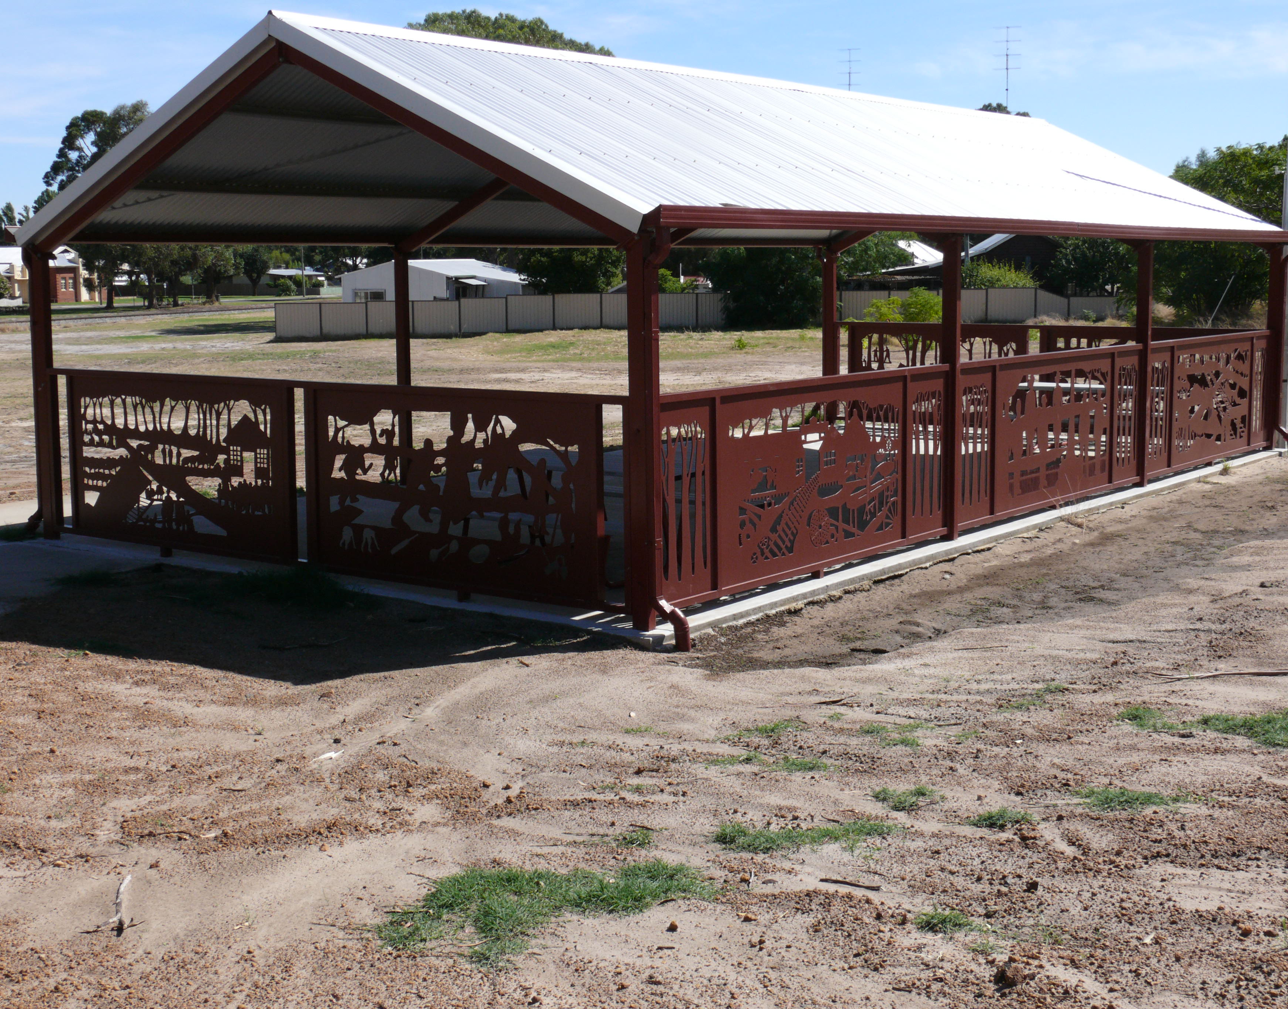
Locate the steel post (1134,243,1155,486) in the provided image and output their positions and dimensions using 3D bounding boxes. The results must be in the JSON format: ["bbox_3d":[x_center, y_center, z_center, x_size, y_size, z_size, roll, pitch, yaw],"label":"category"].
[{"bbox_3d":[4.815,-1.370,16.477,0.125,2.400,0.070,5,10,37],"label":"steel post"}]

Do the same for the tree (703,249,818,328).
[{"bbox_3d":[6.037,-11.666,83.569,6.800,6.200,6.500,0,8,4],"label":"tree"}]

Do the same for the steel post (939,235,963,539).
[{"bbox_3d":[2.398,-0.905,13.330,0.125,2.400,0.070,5,10,37],"label":"steel post"}]

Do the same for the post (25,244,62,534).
[{"bbox_3d":[-4.802,-0.898,13.776,0.125,2.400,0.070,5,10,37],"label":"post"}]

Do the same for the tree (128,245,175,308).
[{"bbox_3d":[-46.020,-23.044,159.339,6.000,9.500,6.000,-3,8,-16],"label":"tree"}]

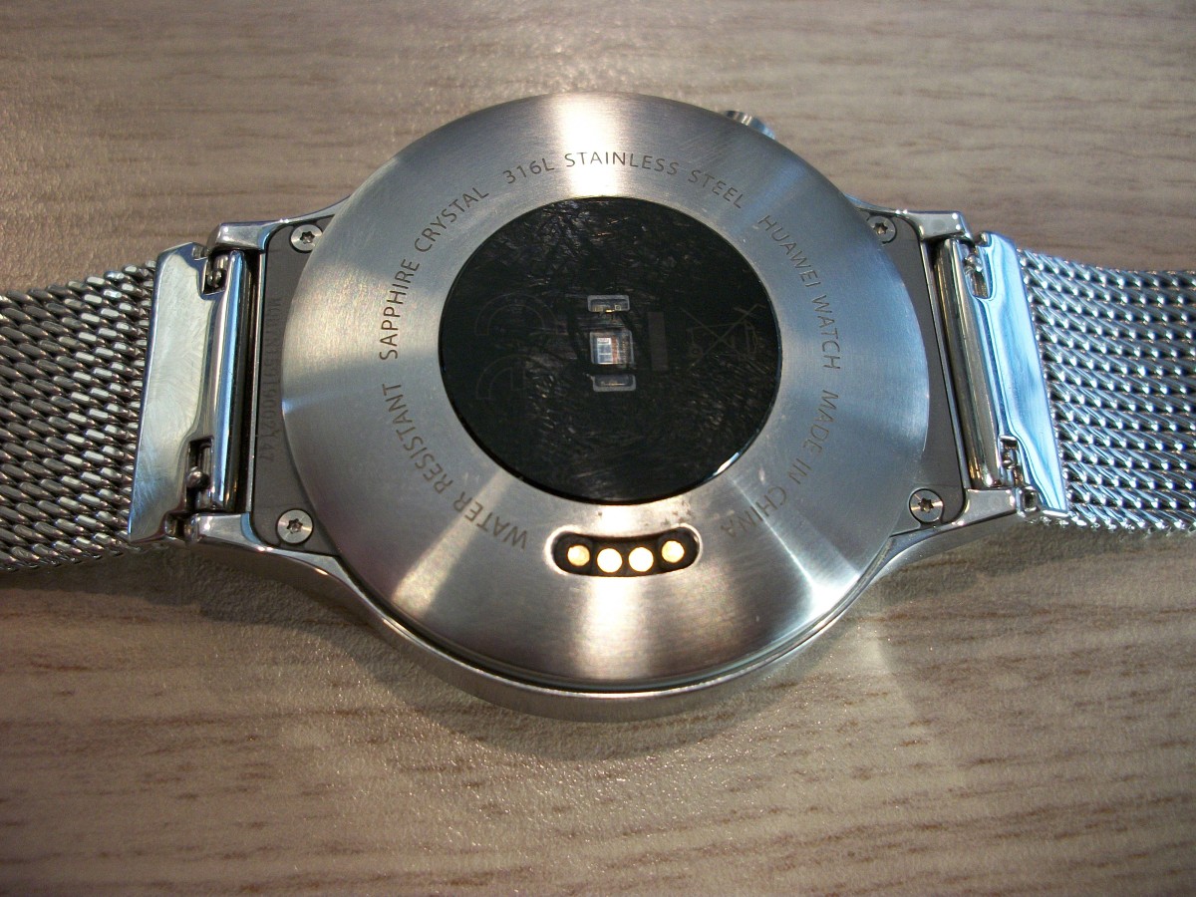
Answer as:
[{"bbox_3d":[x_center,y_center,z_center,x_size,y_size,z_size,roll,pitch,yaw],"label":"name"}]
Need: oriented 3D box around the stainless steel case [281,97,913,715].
[{"bbox_3d":[0.001,-0.004,0.078,0.043,0.011,0.043,-2,68,-5],"label":"stainless steel case"}]

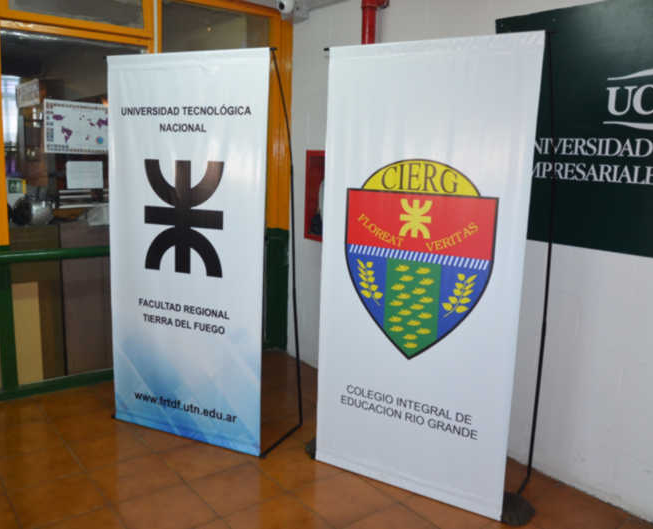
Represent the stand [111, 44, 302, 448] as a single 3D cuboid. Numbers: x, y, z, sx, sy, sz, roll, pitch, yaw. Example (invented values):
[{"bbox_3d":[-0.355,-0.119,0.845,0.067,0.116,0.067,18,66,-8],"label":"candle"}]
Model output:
[{"bbox_3d":[-0.618,-0.074,3.114,0.950,1.910,0.430,6,10,23],"label":"stand"}]

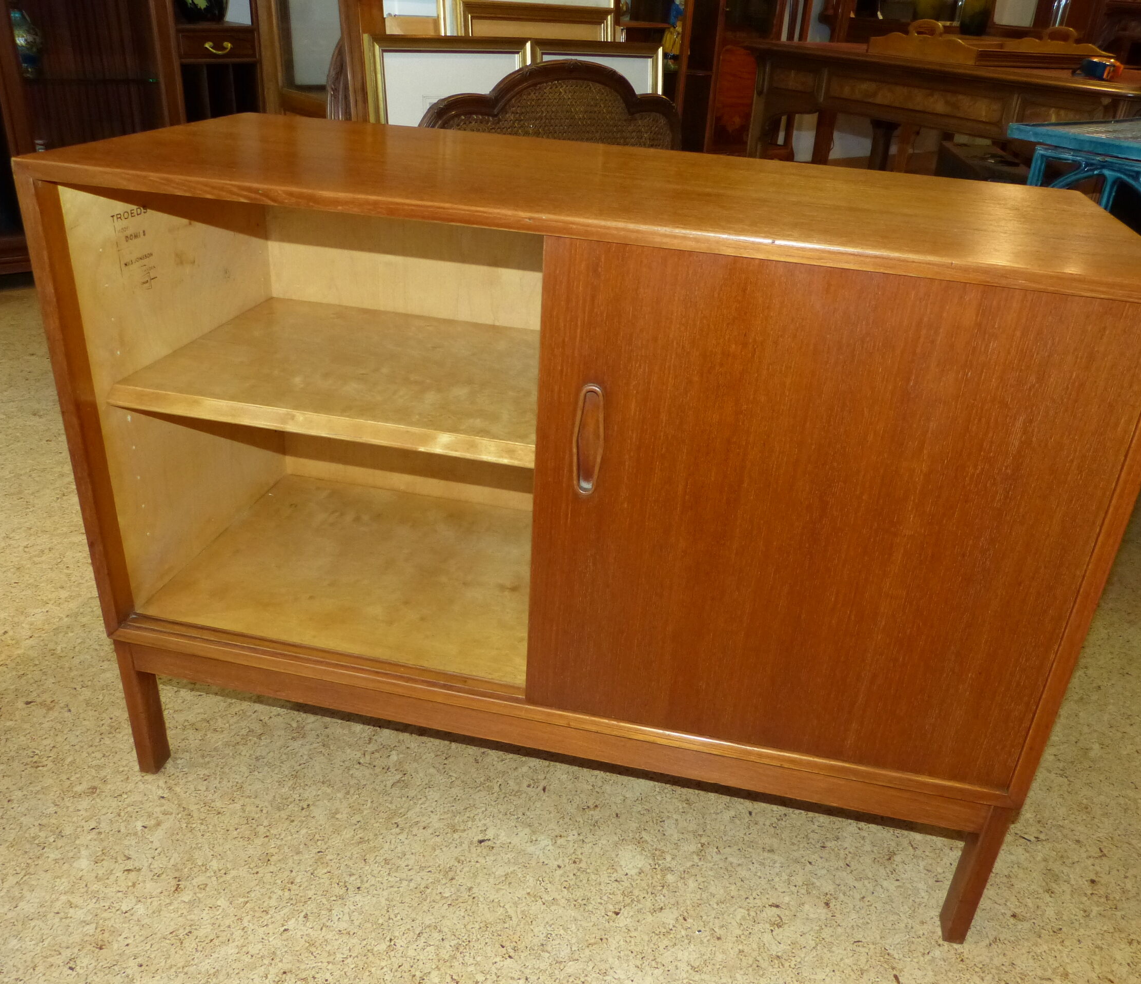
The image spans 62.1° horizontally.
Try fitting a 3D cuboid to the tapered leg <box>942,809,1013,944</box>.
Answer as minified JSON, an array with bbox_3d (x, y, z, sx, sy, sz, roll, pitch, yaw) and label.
[{"bbox_3d":[0.468,0.434,1.099,0.022,0.219,0.037,9,28,9],"label":"tapered leg"}]

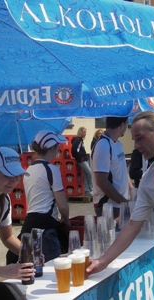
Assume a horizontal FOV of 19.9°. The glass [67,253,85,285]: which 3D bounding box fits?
[{"bbox_3d":[0.004,0.645,2.350,0.090,0.157,0.090,-3,2,0],"label":"glass"}]

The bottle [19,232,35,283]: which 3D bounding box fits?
[{"bbox_3d":[-0.273,0.600,2.415,0.070,0.265,0.070,-3,2,0],"label":"bottle"}]

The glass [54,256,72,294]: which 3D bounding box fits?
[{"bbox_3d":[-0.069,0.651,2.264,0.090,0.157,0.090,-3,2,0],"label":"glass"}]

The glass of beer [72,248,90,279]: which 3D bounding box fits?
[{"bbox_3d":[0.032,0.639,2.456,0.090,0.157,0.090,-3,2,0],"label":"glass of beer"}]

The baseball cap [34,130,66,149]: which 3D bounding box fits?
[{"bbox_3d":[-0.219,-0.076,3.500,0.265,0.145,0.180,-10,4,-14],"label":"baseball cap"}]

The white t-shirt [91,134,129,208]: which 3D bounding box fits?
[{"bbox_3d":[0.320,0.206,4.200,0.300,0.690,0.460,-2,2,20],"label":"white t-shirt"}]

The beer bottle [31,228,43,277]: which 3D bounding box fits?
[{"bbox_3d":[-0.233,0.594,2.534,0.070,0.265,0.070,-3,2,0],"label":"beer bottle"}]

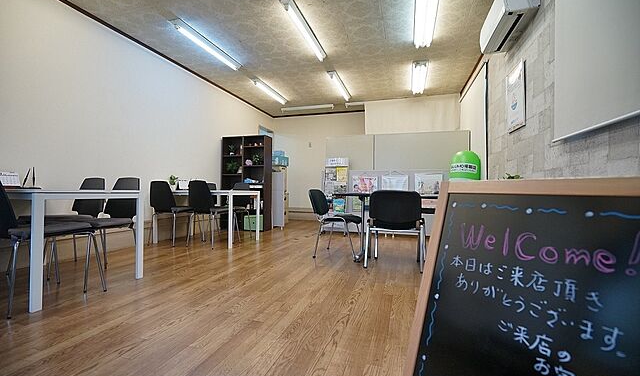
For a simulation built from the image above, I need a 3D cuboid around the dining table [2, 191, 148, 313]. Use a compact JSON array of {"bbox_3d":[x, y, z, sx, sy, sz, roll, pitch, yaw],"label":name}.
[{"bbox_3d":[-2.135,0.371,2.183,1.235,0.728,0.715,0,-1,17],"label":"dining table"}]

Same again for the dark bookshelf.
[{"bbox_3d":[-1.420,-0.085,5.572,0.910,1.800,0.300,0,-1,17],"label":"dark bookshelf"}]

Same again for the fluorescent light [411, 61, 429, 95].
[{"bbox_3d":[1.663,-1.783,4.751,0.230,0.090,1.270,0,-1,17],"label":"fluorescent light"}]

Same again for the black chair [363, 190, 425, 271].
[{"bbox_3d":[0.745,0.398,2.840,0.530,0.750,0.545,0,-1,16],"label":"black chair"}]

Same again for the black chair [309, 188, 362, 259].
[{"bbox_3d":[0.192,0.400,3.316,0.550,0.745,0.520,0,-1,22],"label":"black chair"}]

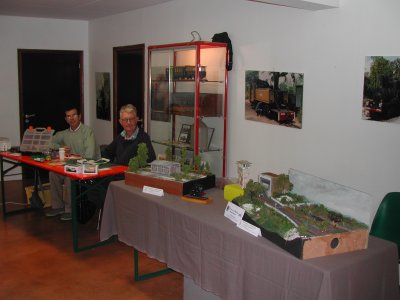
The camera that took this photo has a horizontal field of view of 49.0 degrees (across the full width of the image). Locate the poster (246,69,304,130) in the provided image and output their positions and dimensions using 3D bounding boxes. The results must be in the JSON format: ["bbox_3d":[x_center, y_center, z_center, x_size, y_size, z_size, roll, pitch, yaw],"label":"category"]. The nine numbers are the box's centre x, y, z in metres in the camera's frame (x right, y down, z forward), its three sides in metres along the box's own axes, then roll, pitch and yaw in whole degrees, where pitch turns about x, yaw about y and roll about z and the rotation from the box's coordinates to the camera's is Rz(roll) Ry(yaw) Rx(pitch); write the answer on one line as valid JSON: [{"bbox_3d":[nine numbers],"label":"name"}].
[{"bbox_3d":[0.668,-0.481,4.070,0.020,0.485,0.745,-6,12,-36],"label":"poster"}]

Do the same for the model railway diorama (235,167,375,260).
[{"bbox_3d":[0.573,0.350,2.649,0.435,0.305,0.759,-3,10,-23],"label":"model railway diorama"}]

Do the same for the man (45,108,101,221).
[{"bbox_3d":[-1.544,0.144,5.354,0.530,1.310,0.670,5,10,22],"label":"man"}]

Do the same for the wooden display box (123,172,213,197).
[{"bbox_3d":[-0.255,0.253,3.764,0.649,0.105,0.427,8,12,37],"label":"wooden display box"}]

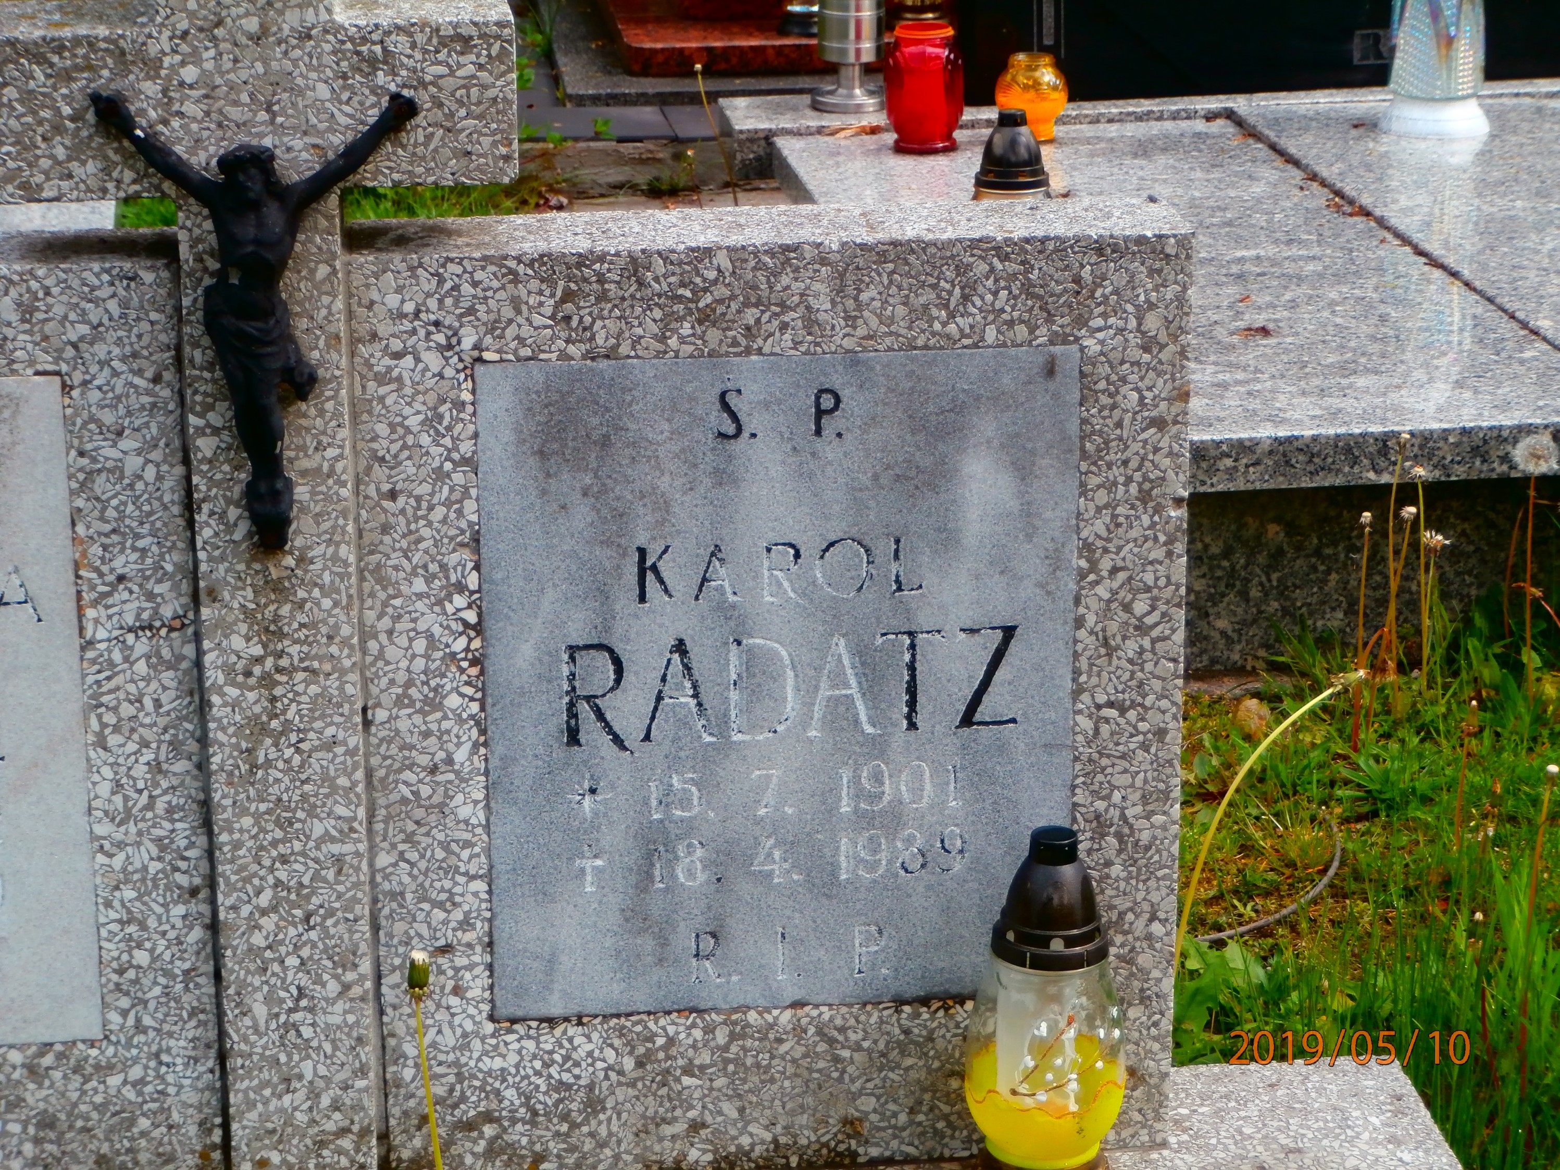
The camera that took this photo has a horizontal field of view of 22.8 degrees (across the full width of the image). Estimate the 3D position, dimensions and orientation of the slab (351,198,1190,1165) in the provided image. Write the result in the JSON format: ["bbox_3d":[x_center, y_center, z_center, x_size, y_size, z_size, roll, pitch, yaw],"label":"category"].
[{"bbox_3d":[-0.005,0.077,2.704,0.559,0.663,0.103,-2,17,-5],"label":"slab"}]

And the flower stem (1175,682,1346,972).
[{"bbox_3d":[0.363,0.187,2.930,0.130,0.245,0.040,-2,17,-5],"label":"flower stem"}]

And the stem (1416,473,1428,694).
[{"bbox_3d":[0.610,-0.001,3.680,0.009,0.205,0.009,-3,18,-7],"label":"stem"}]

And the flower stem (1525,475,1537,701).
[{"bbox_3d":[0.701,0.002,3.620,0.009,0.216,0.009,-3,18,-7],"label":"flower stem"}]

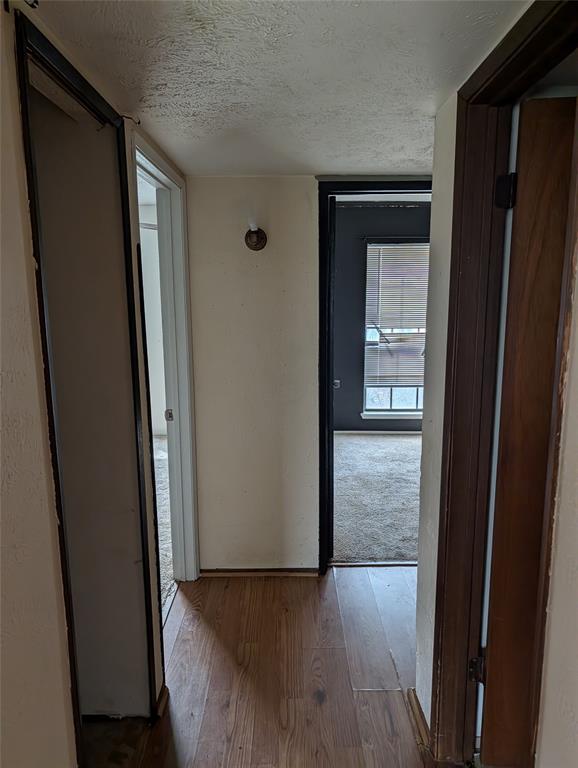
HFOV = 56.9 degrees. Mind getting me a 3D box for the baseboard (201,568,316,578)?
[{"bbox_3d":[-0.164,1.051,2.969,0.655,0.042,0.022,0,9,0],"label":"baseboard"}]

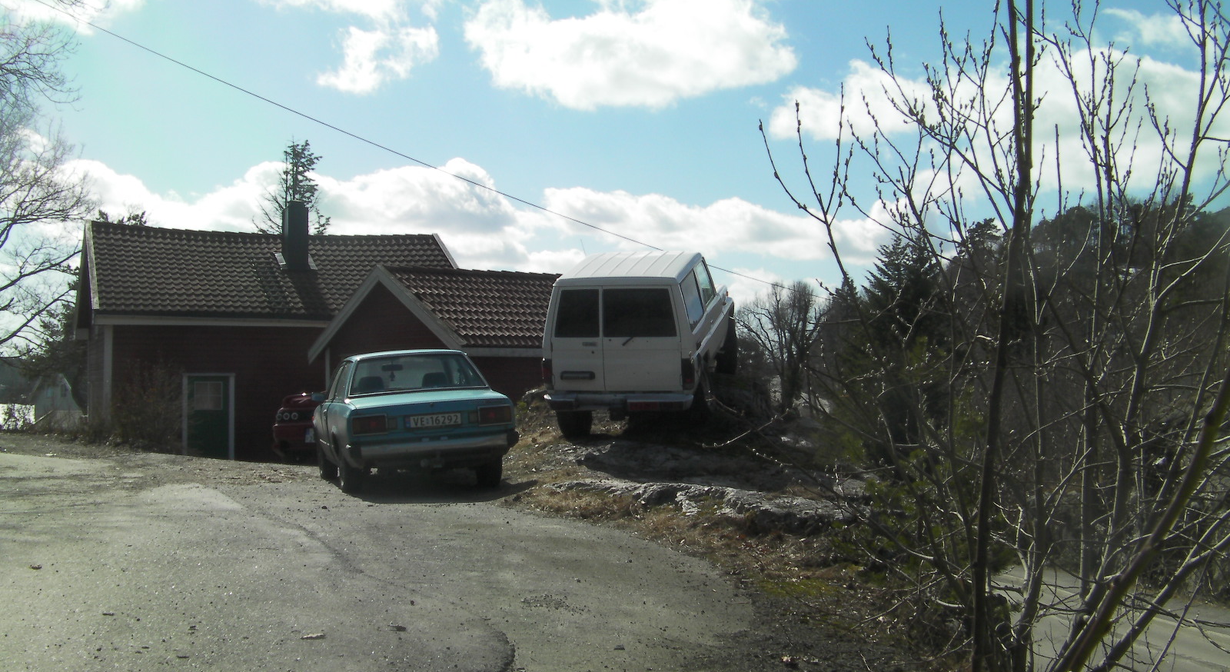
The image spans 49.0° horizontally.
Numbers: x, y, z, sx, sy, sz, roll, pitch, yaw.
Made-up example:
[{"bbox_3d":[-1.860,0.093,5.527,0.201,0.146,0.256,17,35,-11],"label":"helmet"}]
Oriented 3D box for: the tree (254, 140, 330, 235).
[{"bbox_3d":[-10.000,-0.930,42.000,3.900,10.300,3.900,0,-2,0],"label":"tree"}]

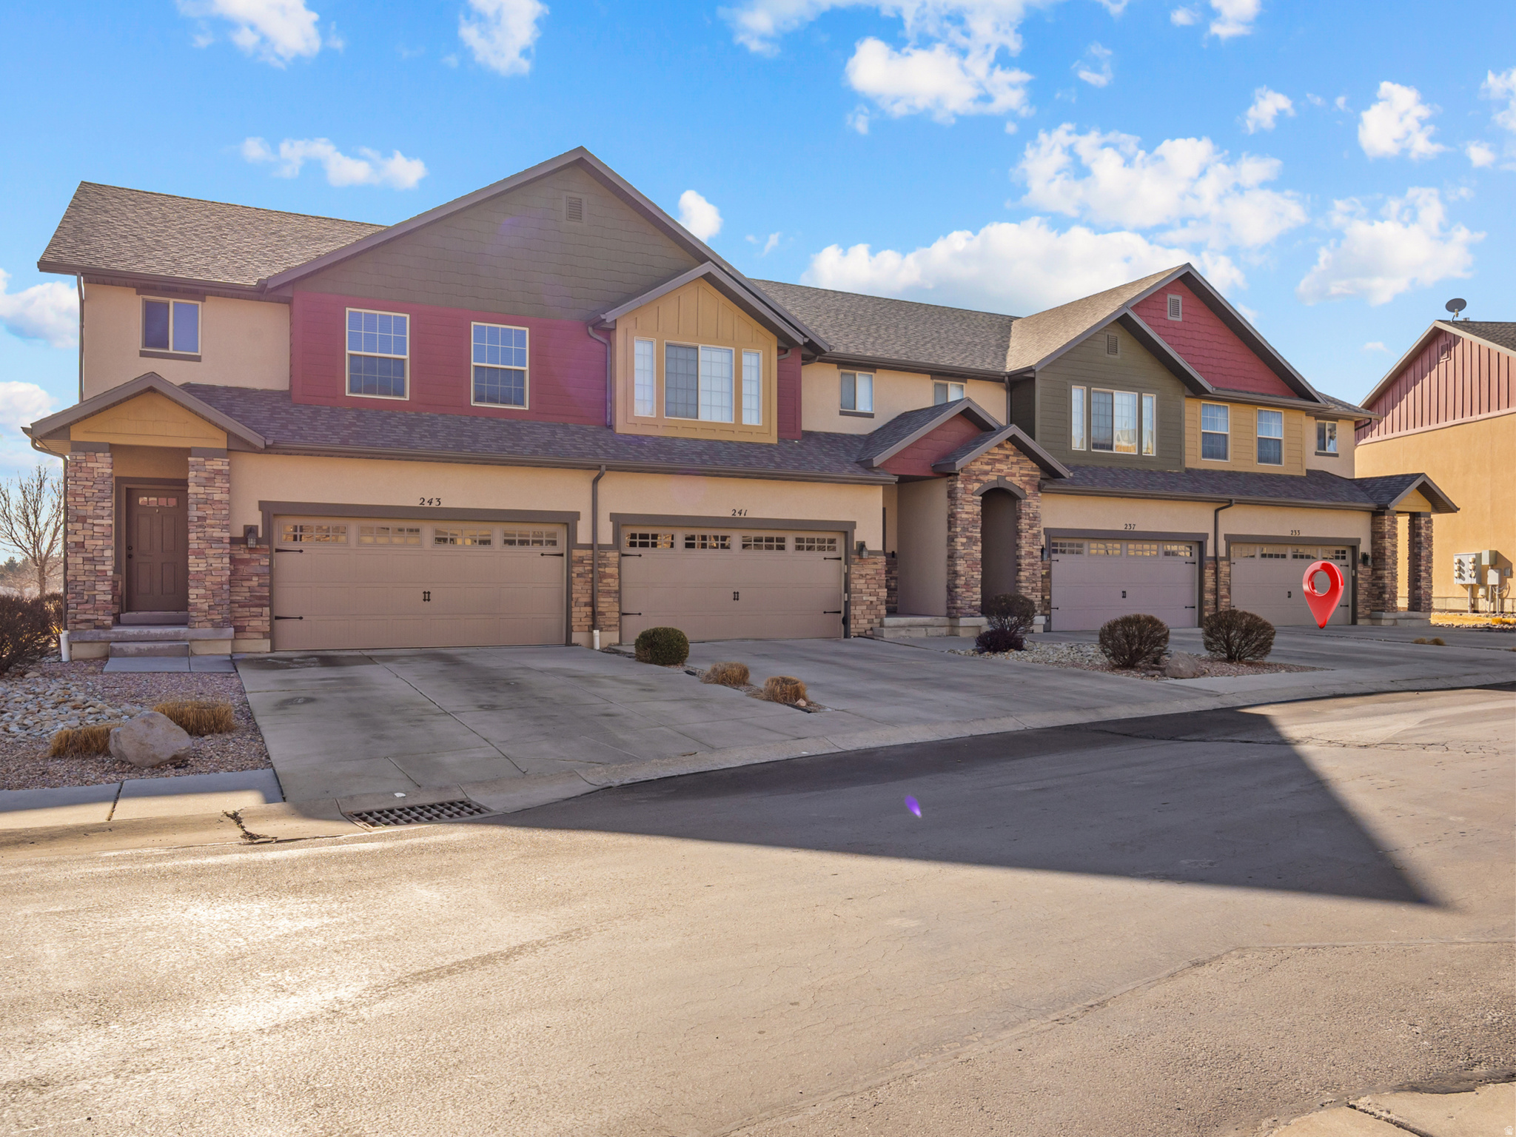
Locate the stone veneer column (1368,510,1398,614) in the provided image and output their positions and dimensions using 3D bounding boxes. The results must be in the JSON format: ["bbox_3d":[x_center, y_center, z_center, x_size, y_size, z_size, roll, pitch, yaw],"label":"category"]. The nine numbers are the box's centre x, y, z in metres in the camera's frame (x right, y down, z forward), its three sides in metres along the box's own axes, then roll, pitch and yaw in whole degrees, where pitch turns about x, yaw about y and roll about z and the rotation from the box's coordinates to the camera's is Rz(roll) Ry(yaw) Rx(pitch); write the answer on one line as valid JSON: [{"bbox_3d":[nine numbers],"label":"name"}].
[{"bbox_3d":[17.123,-0.188,31.140,0.579,2.801,0.447,0,-1,-28],"label":"stone veneer column"}]

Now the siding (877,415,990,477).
[{"bbox_3d":[3.816,-2.666,24.584,2.845,1.410,0.101,1,-1,-27],"label":"siding"}]

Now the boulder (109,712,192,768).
[{"bbox_3d":[-5.443,1.538,10.200,0.665,0.470,0.520,1,-1,-28],"label":"boulder"}]

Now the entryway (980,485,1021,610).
[{"bbox_3d":[5.129,-0.348,24.815,1.024,2.783,0.452,1,-1,-27],"label":"entryway"}]

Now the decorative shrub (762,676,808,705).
[{"bbox_3d":[0.343,1.530,14.350,0.582,0.330,0.550,0,-1,0],"label":"decorative shrub"}]

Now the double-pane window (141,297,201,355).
[{"bbox_3d":[-9.810,-4.060,19.072,0.900,0.890,0.100,1,-1,-28],"label":"double-pane window"}]

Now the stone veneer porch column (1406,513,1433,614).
[{"bbox_3d":[18.554,-0.157,31.901,0.568,2.781,0.426,0,-1,-28],"label":"stone veneer porch column"}]

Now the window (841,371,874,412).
[{"bbox_3d":[2.283,-4.061,26.125,0.926,0.909,0.101,1,-1,-27],"label":"window"}]

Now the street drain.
[{"bbox_3d":[-2.433,1.804,8.222,0.925,0.101,0.563,1,-1,-35],"label":"street drain"}]

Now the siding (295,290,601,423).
[{"bbox_3d":[-5.410,-3.742,20.689,5.679,1.927,0.101,1,-1,-27],"label":"siding"}]

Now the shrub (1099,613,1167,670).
[{"bbox_3d":[6.298,1.222,19.100,1.151,0.900,1.100,1,-1,-27],"label":"shrub"}]

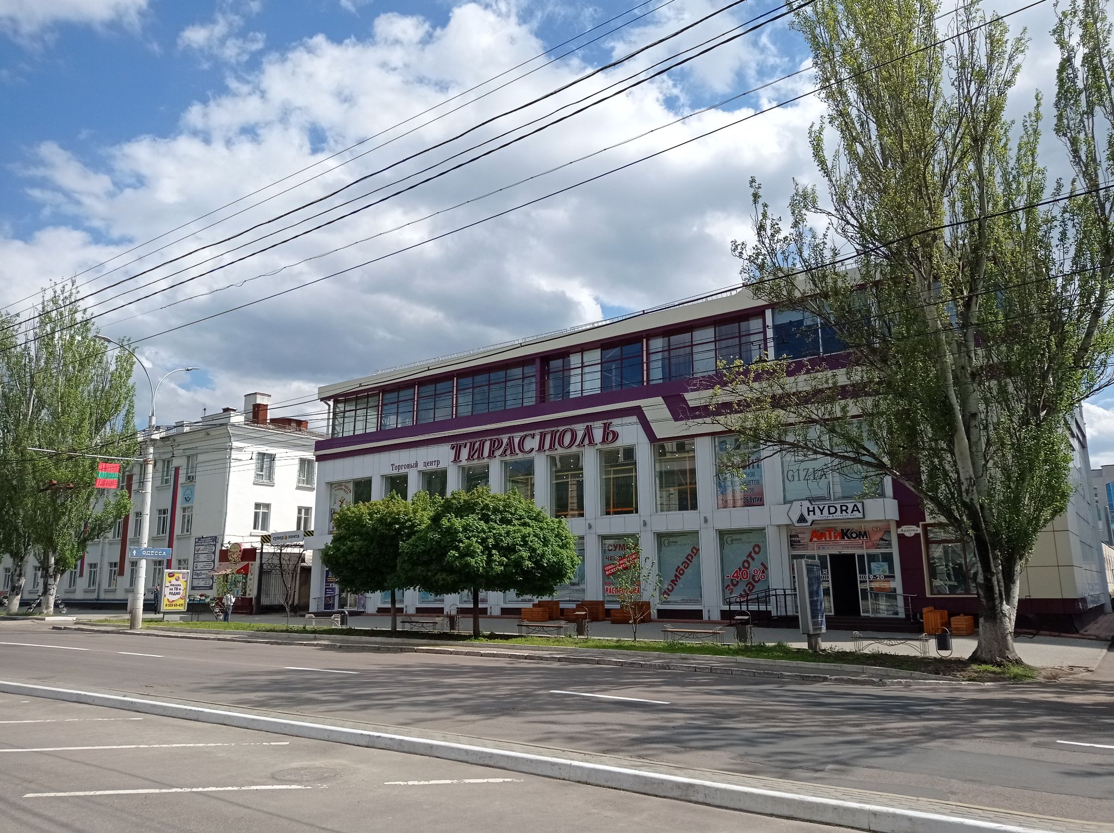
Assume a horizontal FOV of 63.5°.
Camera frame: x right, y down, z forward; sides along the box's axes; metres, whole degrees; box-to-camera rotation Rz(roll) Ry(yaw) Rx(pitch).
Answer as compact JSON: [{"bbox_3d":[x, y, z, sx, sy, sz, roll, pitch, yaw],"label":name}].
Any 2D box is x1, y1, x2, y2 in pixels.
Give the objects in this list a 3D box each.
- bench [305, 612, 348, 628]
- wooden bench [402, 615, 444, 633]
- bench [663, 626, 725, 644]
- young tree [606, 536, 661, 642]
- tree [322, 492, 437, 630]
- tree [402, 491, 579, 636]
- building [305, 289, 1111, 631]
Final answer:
[{"bbox_3d":[-9.641,8.441,37.381,1.950,0.560,0.550,-8,-13,37],"label":"bench"},{"bbox_3d":[-4.988,7.656,33.341,1.800,0.550,0.520,-8,-13,37],"label":"wooden bench"},{"bbox_3d":[3.901,6.215,25.694,1.750,0.460,0.500,-8,-13,37],"label":"bench"},{"bbox_3d":[2.274,5.062,26.596,1.650,3.050,1.500,0,-11,0],"label":"young tree"},{"bbox_3d":[-5.907,5.195,32.243,4.800,5.000,4.600,0,-11,0],"label":"tree"},{"bbox_3d":[-2.151,4.690,29.027,5.600,4.750,5.200,0,-11,0],"label":"tree"},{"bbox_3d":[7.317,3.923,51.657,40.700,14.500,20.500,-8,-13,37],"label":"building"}]

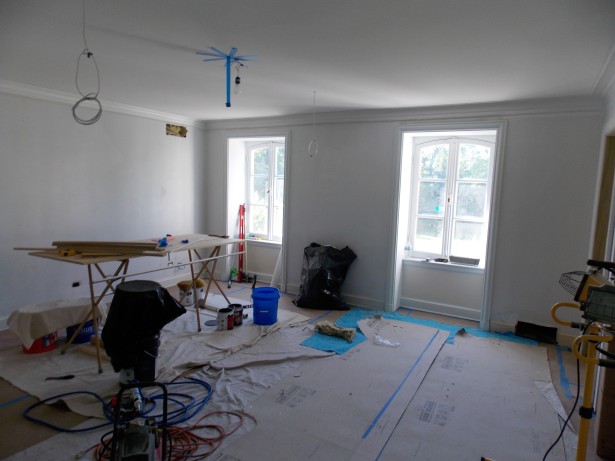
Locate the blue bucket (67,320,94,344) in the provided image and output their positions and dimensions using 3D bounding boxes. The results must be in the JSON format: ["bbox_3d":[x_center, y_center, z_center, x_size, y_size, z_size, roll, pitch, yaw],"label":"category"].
[{"bbox_3d":[-2.191,0.871,3.970,0.300,0.370,0.300,2,7,0],"label":"blue bucket"}]

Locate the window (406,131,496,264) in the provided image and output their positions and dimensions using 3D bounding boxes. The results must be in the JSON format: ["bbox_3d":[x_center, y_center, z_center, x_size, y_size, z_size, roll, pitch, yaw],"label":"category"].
[{"bbox_3d":[1.776,-0.371,5.082,1.002,1.570,0.120,5,7,29],"label":"window"}]

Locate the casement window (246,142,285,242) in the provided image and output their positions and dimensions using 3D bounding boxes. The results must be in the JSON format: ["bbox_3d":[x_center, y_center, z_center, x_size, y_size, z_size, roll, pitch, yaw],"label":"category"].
[{"bbox_3d":[-0.544,-0.590,6.357,0.997,1.570,0.120,5,7,29],"label":"casement window"}]

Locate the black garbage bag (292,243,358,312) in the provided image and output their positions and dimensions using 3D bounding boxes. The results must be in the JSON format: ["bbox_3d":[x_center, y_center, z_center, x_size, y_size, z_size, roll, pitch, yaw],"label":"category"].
[{"bbox_3d":[0.238,0.590,5.241,0.700,0.790,0.460,5,7,29],"label":"black garbage bag"}]

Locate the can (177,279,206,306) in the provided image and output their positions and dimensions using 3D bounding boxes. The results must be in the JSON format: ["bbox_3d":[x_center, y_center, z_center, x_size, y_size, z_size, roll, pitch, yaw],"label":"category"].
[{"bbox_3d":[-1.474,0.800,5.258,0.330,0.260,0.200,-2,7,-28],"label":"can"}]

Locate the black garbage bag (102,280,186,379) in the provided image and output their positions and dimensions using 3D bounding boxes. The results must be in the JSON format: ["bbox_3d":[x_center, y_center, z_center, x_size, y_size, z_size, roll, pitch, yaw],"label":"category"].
[{"bbox_3d":[-1.251,0.781,3.204,0.600,0.750,0.430,-1,7,-22],"label":"black garbage bag"}]

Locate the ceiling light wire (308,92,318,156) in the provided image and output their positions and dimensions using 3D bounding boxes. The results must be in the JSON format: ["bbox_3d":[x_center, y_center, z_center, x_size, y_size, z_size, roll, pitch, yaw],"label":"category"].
[{"bbox_3d":[0.064,-1.047,4.063,0.100,0.640,0.060,2,7,0],"label":"ceiling light wire"}]

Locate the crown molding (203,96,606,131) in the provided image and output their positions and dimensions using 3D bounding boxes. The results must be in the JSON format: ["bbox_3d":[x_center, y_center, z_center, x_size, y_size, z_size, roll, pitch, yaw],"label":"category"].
[{"bbox_3d":[0.594,-1.406,5.058,5.055,0.130,0.115,5,7,29],"label":"crown molding"}]

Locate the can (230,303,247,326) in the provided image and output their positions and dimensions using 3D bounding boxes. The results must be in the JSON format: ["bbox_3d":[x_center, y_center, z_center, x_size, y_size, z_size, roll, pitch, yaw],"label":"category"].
[{"bbox_3d":[-0.799,0.939,4.534,0.172,0.190,0.172,5,7,29],"label":"can"}]

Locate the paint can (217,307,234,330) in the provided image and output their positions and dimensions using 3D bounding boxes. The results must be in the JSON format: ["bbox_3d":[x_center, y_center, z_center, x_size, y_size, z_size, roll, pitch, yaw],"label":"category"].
[{"bbox_3d":[-0.877,0.954,4.388,0.172,0.190,0.172,2,7,0],"label":"paint can"}]

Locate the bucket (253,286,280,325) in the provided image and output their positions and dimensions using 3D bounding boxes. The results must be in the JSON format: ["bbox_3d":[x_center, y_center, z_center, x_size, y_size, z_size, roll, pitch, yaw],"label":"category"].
[{"bbox_3d":[-0.470,0.851,4.623,0.302,0.365,0.302,2,7,0],"label":"bucket"}]

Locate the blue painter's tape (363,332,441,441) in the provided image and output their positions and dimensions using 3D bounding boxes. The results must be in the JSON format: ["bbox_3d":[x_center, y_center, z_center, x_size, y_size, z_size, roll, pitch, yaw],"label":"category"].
[{"bbox_3d":[0.902,1.200,3.532,0.028,0.004,2.242,5,8,29],"label":"blue painter's tape"}]

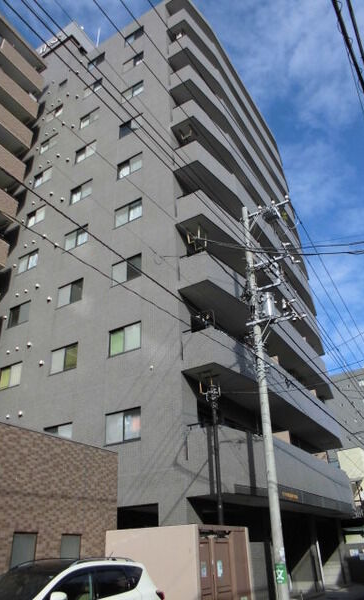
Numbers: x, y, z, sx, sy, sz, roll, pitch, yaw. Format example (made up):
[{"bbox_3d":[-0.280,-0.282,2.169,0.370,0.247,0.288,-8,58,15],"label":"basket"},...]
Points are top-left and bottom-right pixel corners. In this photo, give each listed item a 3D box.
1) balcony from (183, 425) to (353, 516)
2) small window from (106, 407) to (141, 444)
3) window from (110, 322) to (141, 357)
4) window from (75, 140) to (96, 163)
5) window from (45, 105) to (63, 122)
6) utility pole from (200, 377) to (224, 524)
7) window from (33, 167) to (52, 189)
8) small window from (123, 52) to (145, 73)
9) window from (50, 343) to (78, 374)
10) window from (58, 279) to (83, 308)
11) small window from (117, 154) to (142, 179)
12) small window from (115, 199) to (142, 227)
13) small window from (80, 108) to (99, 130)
[{"bbox_3d":[3.838,6.294,15.374,1.550,1.680,11.600,-21,-37,26],"label":"balcony"},{"bbox_3d":[-1.898,4.072,14.625,1.404,0.974,0.150,-19,-34,26],"label":"small window"},{"bbox_3d":[-1.869,1.307,14.693,1.320,0.970,0.150,-21,-37,26],"label":"window"},{"bbox_3d":[-4.726,-7.245,22.047,1.320,0.970,0.150,-21,-37,26],"label":"window"},{"bbox_3d":[-7.802,-11.412,27.578,1.245,0.914,0.150,-19,-34,26],"label":"window"},{"bbox_3d":[0.975,4.883,11.348,0.400,5.969,0.450,-19,-34,26],"label":"utility pole"},{"bbox_3d":[-7.675,-6.740,24.797,1.258,0.924,0.150,-19,-34,26],"label":"window"},{"bbox_3d":[-2.685,-13.150,24.955,1.333,0.924,0.150,-19,-34,26],"label":"small window"},{"bbox_3d":[-4.212,2.101,16.009,1.320,0.970,0.150,-21,-37,26],"label":"window"},{"bbox_3d":[-4.352,-0.247,17.508,1.320,0.970,0.150,-21,-37,26],"label":"window"},{"bbox_3d":[-2.236,-5.714,19.220,1.320,0.970,0.150,-21,-37,26],"label":"small window"},{"bbox_3d":[-2.287,-3.740,19.265,1.361,0.944,0.150,-19,-34,26],"label":"small window"},{"bbox_3d":[-4.847,-9.568,23.573,1.320,0.970,0.150,-21,-37,26],"label":"small window"}]

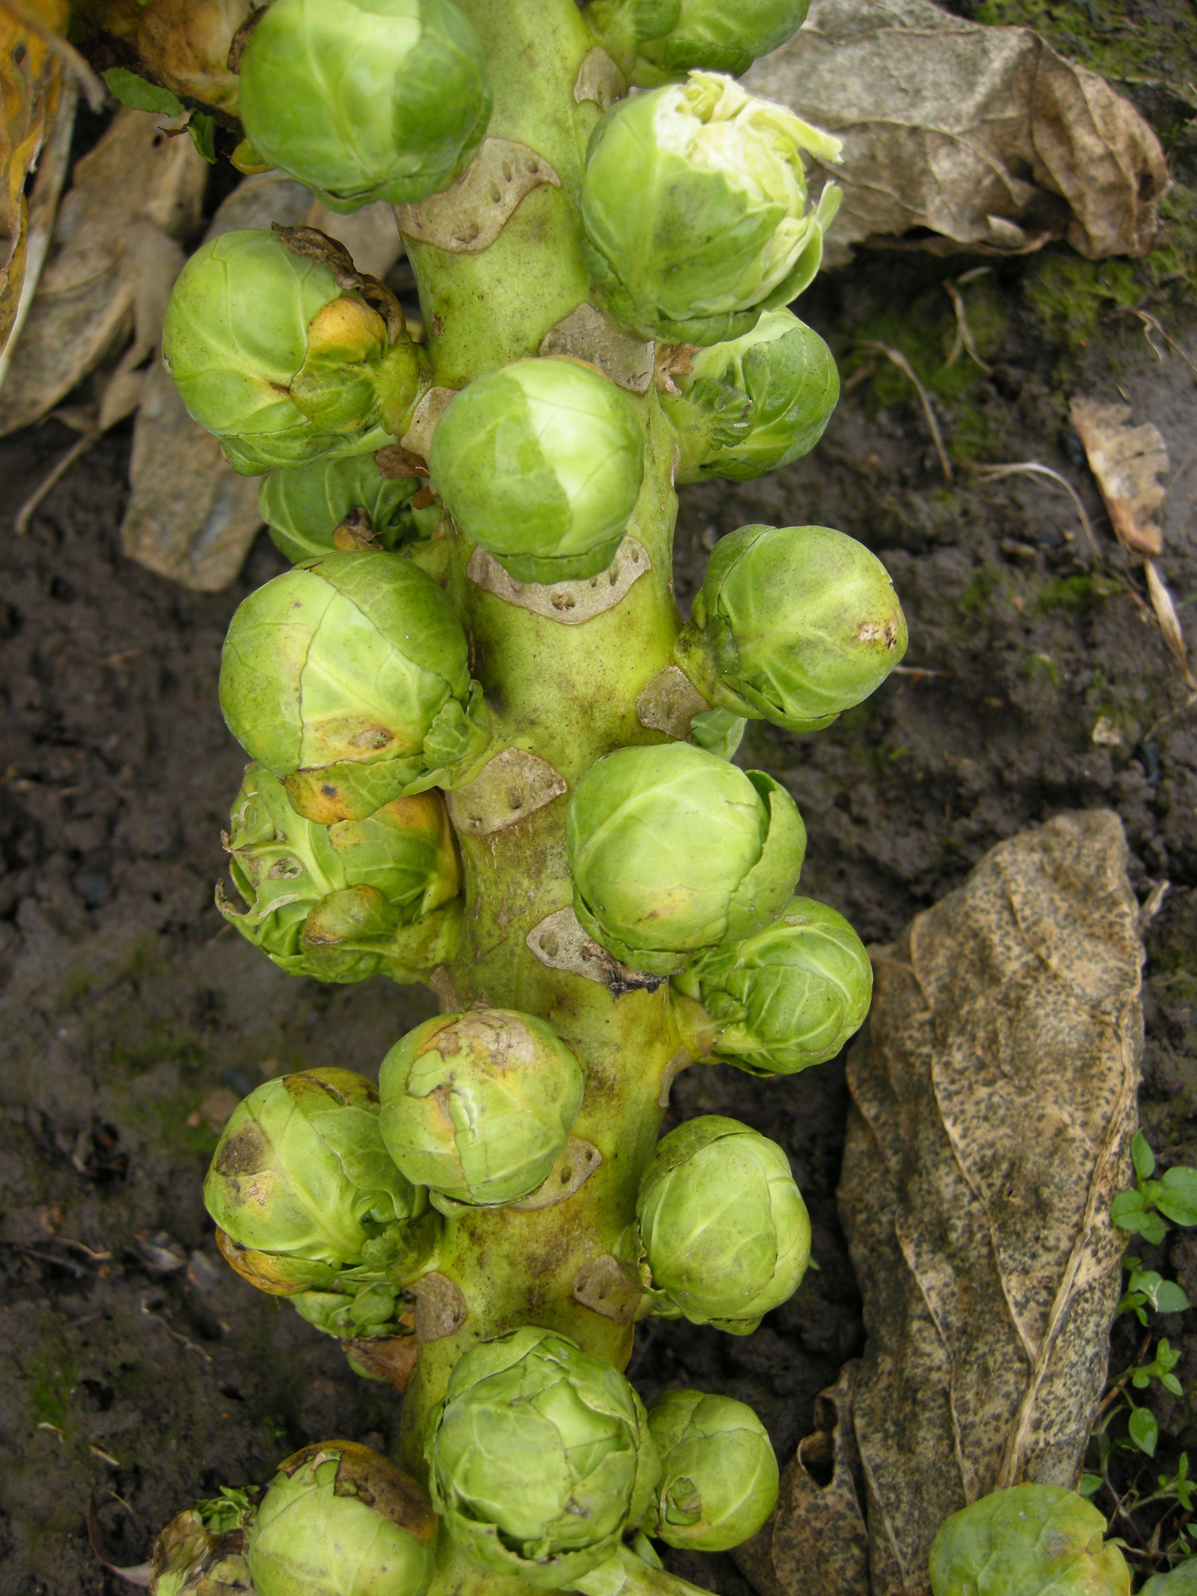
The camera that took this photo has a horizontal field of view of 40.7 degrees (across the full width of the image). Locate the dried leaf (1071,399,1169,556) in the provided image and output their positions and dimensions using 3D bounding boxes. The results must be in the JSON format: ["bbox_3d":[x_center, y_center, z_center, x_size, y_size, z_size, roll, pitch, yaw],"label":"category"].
[{"bbox_3d":[0.218,-0.137,0.658,0.038,0.014,0.103,5,45,5],"label":"dried leaf"}]

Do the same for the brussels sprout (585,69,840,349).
[{"bbox_3d":[0.016,-0.083,0.226,0.037,0.038,0.037,0,45,0],"label":"brussels sprout"}]

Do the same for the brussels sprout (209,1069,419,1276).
[{"bbox_3d":[-0.054,0.072,0.312,0.042,0.041,0.041,0,45,0],"label":"brussels sprout"}]

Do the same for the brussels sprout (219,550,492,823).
[{"bbox_3d":[-0.041,-0.019,0.270,0.043,0.043,0.042,0,45,0],"label":"brussels sprout"}]

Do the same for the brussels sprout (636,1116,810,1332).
[{"bbox_3d":[0.022,0.076,0.288,0.034,0.037,0.034,0,44,0],"label":"brussels sprout"}]

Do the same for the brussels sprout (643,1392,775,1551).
[{"bbox_3d":[0.024,0.146,0.352,0.033,0.035,0.034,0,45,0],"label":"brussels sprout"}]

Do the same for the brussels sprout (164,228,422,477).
[{"bbox_3d":[-0.053,-0.079,0.285,0.046,0.042,0.042,-6,44,-6],"label":"brussels sprout"}]

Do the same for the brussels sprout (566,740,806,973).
[{"bbox_3d":[0.014,0.010,0.266,0.039,0.038,0.039,0,44,0],"label":"brussels sprout"}]

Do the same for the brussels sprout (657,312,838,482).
[{"bbox_3d":[0.030,-0.079,0.318,0.036,0.035,0.035,0,44,0],"label":"brussels sprout"}]

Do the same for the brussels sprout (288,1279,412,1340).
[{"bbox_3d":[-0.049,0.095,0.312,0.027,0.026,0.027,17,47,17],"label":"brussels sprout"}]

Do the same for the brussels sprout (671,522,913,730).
[{"bbox_3d":[0.034,-0.030,0.285,0.040,0.037,0.037,0,44,0],"label":"brussels sprout"}]

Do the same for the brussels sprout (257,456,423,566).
[{"bbox_3d":[-0.051,-0.061,0.322,0.034,0.032,0.033,0,44,0],"label":"brussels sprout"}]

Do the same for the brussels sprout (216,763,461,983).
[{"bbox_3d":[-0.048,0.012,0.302,0.044,0.043,0.043,0,45,0],"label":"brussels sprout"}]

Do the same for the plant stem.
[{"bbox_3d":[-0.012,0.029,0.300,0.050,0.330,0.043,1,22,0],"label":"plant stem"}]

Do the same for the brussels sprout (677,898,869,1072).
[{"bbox_3d":[0.034,0.036,0.313,0.036,0.035,0.036,0,45,0],"label":"brussels sprout"}]

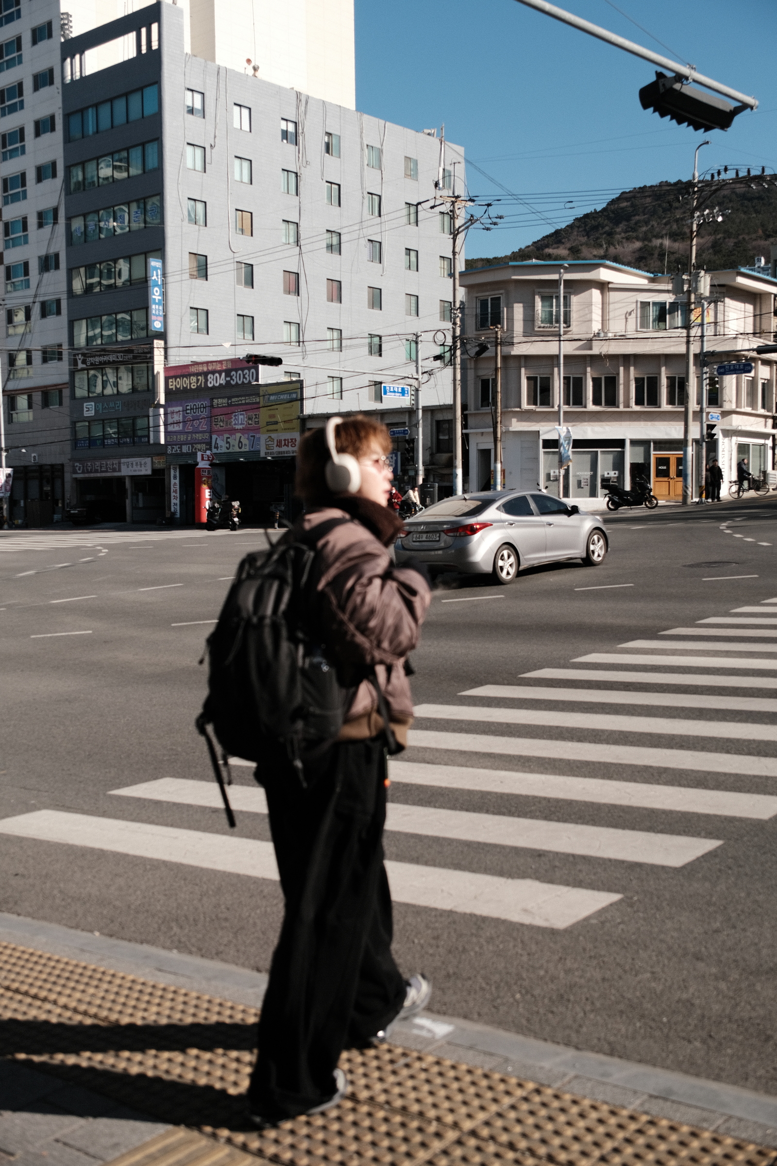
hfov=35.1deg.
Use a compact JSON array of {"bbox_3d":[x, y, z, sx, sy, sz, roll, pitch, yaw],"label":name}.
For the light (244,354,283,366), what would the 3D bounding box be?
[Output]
[{"bbox_3d":[-4.464,-7.963,44.000,1.400,0.400,0.450,-3,4,-40],"label":"light"}]

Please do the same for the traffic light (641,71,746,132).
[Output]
[{"bbox_3d":[3.328,-5.300,13.600,1.380,0.360,0.410,-3,-4,-45],"label":"traffic light"}]

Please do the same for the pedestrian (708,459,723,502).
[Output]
[{"bbox_3d":[13.557,-4.247,51.000,0.560,1.730,0.360,-1,4,-6],"label":"pedestrian"}]

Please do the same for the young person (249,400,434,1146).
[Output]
[{"bbox_3d":[-0.125,0.405,3.030,0.620,1.650,0.520,-4,5,-42],"label":"young person"}]

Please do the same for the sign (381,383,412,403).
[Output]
[{"bbox_3d":[0.313,-7.306,47.000,1.300,0.540,0.080,-2,4,-34],"label":"sign"}]

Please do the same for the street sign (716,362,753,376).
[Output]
[{"bbox_3d":[13.787,-8.505,49.000,1.500,0.450,0.080,1,4,18],"label":"street sign"}]

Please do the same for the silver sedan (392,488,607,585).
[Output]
[{"bbox_3d":[2.150,-0.897,21.358,1.775,1.435,4.530,4,9,42],"label":"silver sedan"}]

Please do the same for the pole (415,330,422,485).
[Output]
[{"bbox_3d":[1.182,-5.880,47.284,0.230,7.520,0.230,0,3,0],"label":"pole"}]

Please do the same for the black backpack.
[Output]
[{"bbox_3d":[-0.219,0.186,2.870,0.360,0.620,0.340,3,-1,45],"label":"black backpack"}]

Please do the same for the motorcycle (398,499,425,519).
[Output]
[{"bbox_3d":[0.853,-2.683,48.000,1.900,1.150,0.720,2,4,30],"label":"motorcycle"}]

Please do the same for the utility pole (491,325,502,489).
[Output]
[{"bbox_3d":[4.351,-6.402,49.276,0.330,7.800,0.300,0,3,0],"label":"utility pole"}]

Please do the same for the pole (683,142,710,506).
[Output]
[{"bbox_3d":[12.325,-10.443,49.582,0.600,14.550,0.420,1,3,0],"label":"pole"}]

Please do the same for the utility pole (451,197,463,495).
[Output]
[{"bbox_3d":[2.760,-8.870,49.500,0.370,13.100,0.370,0,4,0],"label":"utility pole"}]

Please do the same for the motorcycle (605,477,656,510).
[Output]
[{"bbox_3d":[9.535,-3.525,48.500,2.120,1.400,0.780,-2,4,-2],"label":"motorcycle"}]

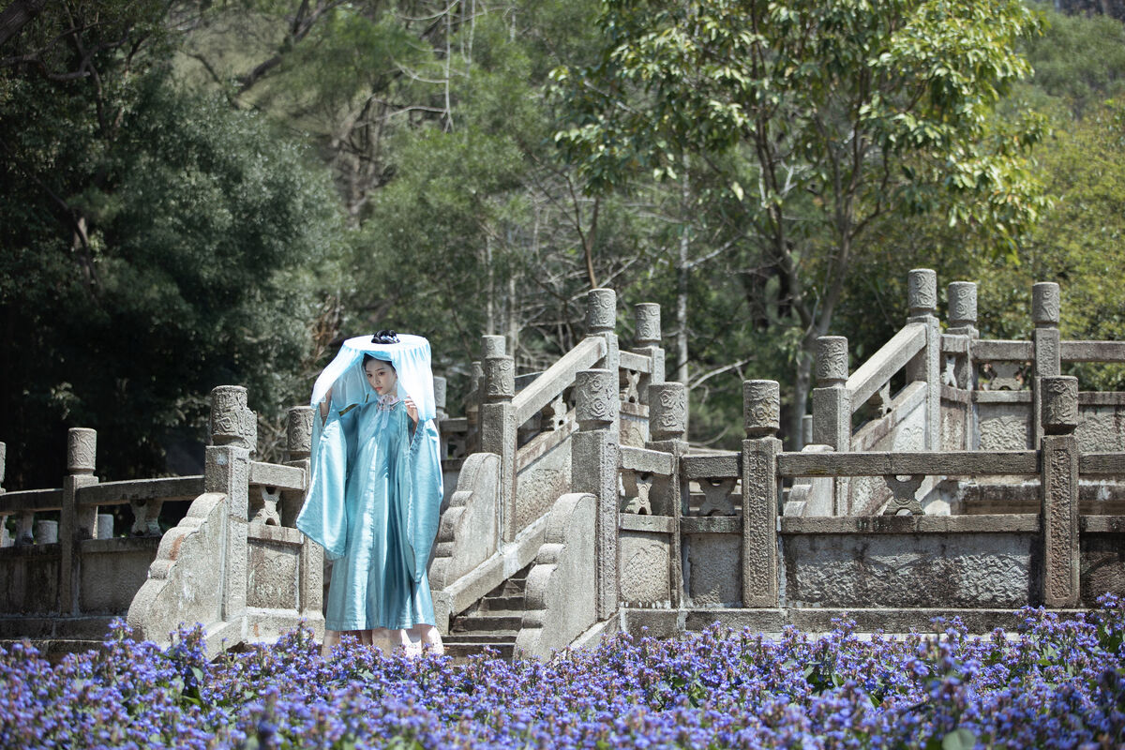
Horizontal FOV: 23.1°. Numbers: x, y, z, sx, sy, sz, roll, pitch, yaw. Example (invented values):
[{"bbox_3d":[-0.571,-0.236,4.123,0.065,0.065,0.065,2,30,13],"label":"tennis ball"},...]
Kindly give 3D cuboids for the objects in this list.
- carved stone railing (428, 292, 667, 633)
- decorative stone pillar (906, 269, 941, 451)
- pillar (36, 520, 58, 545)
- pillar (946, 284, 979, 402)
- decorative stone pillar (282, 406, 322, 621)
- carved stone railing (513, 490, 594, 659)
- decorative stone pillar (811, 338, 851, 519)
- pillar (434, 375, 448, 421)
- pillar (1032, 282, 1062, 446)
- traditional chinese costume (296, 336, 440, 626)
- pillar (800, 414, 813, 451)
[{"bbox_3d":[-0.055,0.569,19.014,0.206,2.462,3.065,-3,-6,29],"label":"carved stone railing"},{"bbox_3d":[2.432,-0.087,18.494,0.187,1.256,0.187,-3,-6,29],"label":"decorative stone pillar"},{"bbox_3d":[-5.008,2.049,26.720,0.199,1.256,0.199,-2,-6,17],"label":"pillar"},{"bbox_3d":[2.796,-0.019,19.132,0.187,1.256,0.187,-3,-6,29],"label":"pillar"},{"bbox_3d":[-1.541,0.813,16.403,0.187,1.256,0.187,-3,-6,29],"label":"decorative stone pillar"},{"bbox_3d":[-0.020,1.034,14.031,0.154,0.906,0.649,-3,-6,29],"label":"carved stone railing"},{"bbox_3d":[1.692,0.387,17.165,0.187,1.256,0.187,-3,-6,29],"label":"decorative stone pillar"},{"bbox_3d":[-1.148,0.634,24.969,0.199,1.256,0.199,-1,-6,11],"label":"pillar"},{"bbox_3d":[3.390,-0.020,19.189,0.196,1.256,0.196,0,-6,0],"label":"pillar"},{"bbox_3d":[-1.005,0.560,14.350,0.730,1.538,0.520,-1,-6,6],"label":"traditional chinese costume"},{"bbox_3d":[2.165,0.976,23.630,0.199,1.256,0.199,-3,-6,29],"label":"pillar"}]

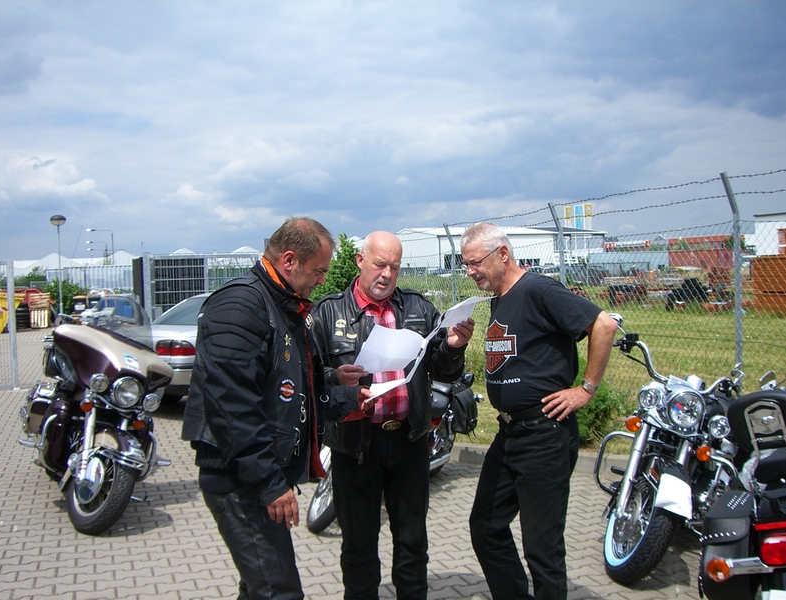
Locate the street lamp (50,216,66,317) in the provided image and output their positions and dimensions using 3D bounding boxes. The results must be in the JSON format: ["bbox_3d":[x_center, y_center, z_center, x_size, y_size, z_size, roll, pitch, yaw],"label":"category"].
[{"bbox_3d":[-13.630,-1.258,36.000,0.630,4.450,0.630,-1,1,0],"label":"street lamp"}]

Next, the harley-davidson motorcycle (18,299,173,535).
[{"bbox_3d":[-2.147,0.715,6.139,0.980,1.430,2.420,-1,1,-21],"label":"harley-davidson motorcycle"}]

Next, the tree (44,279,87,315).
[{"bbox_3d":[-14.544,-0.022,39.000,2.000,2.000,1.900,-1,1,0],"label":"tree"}]

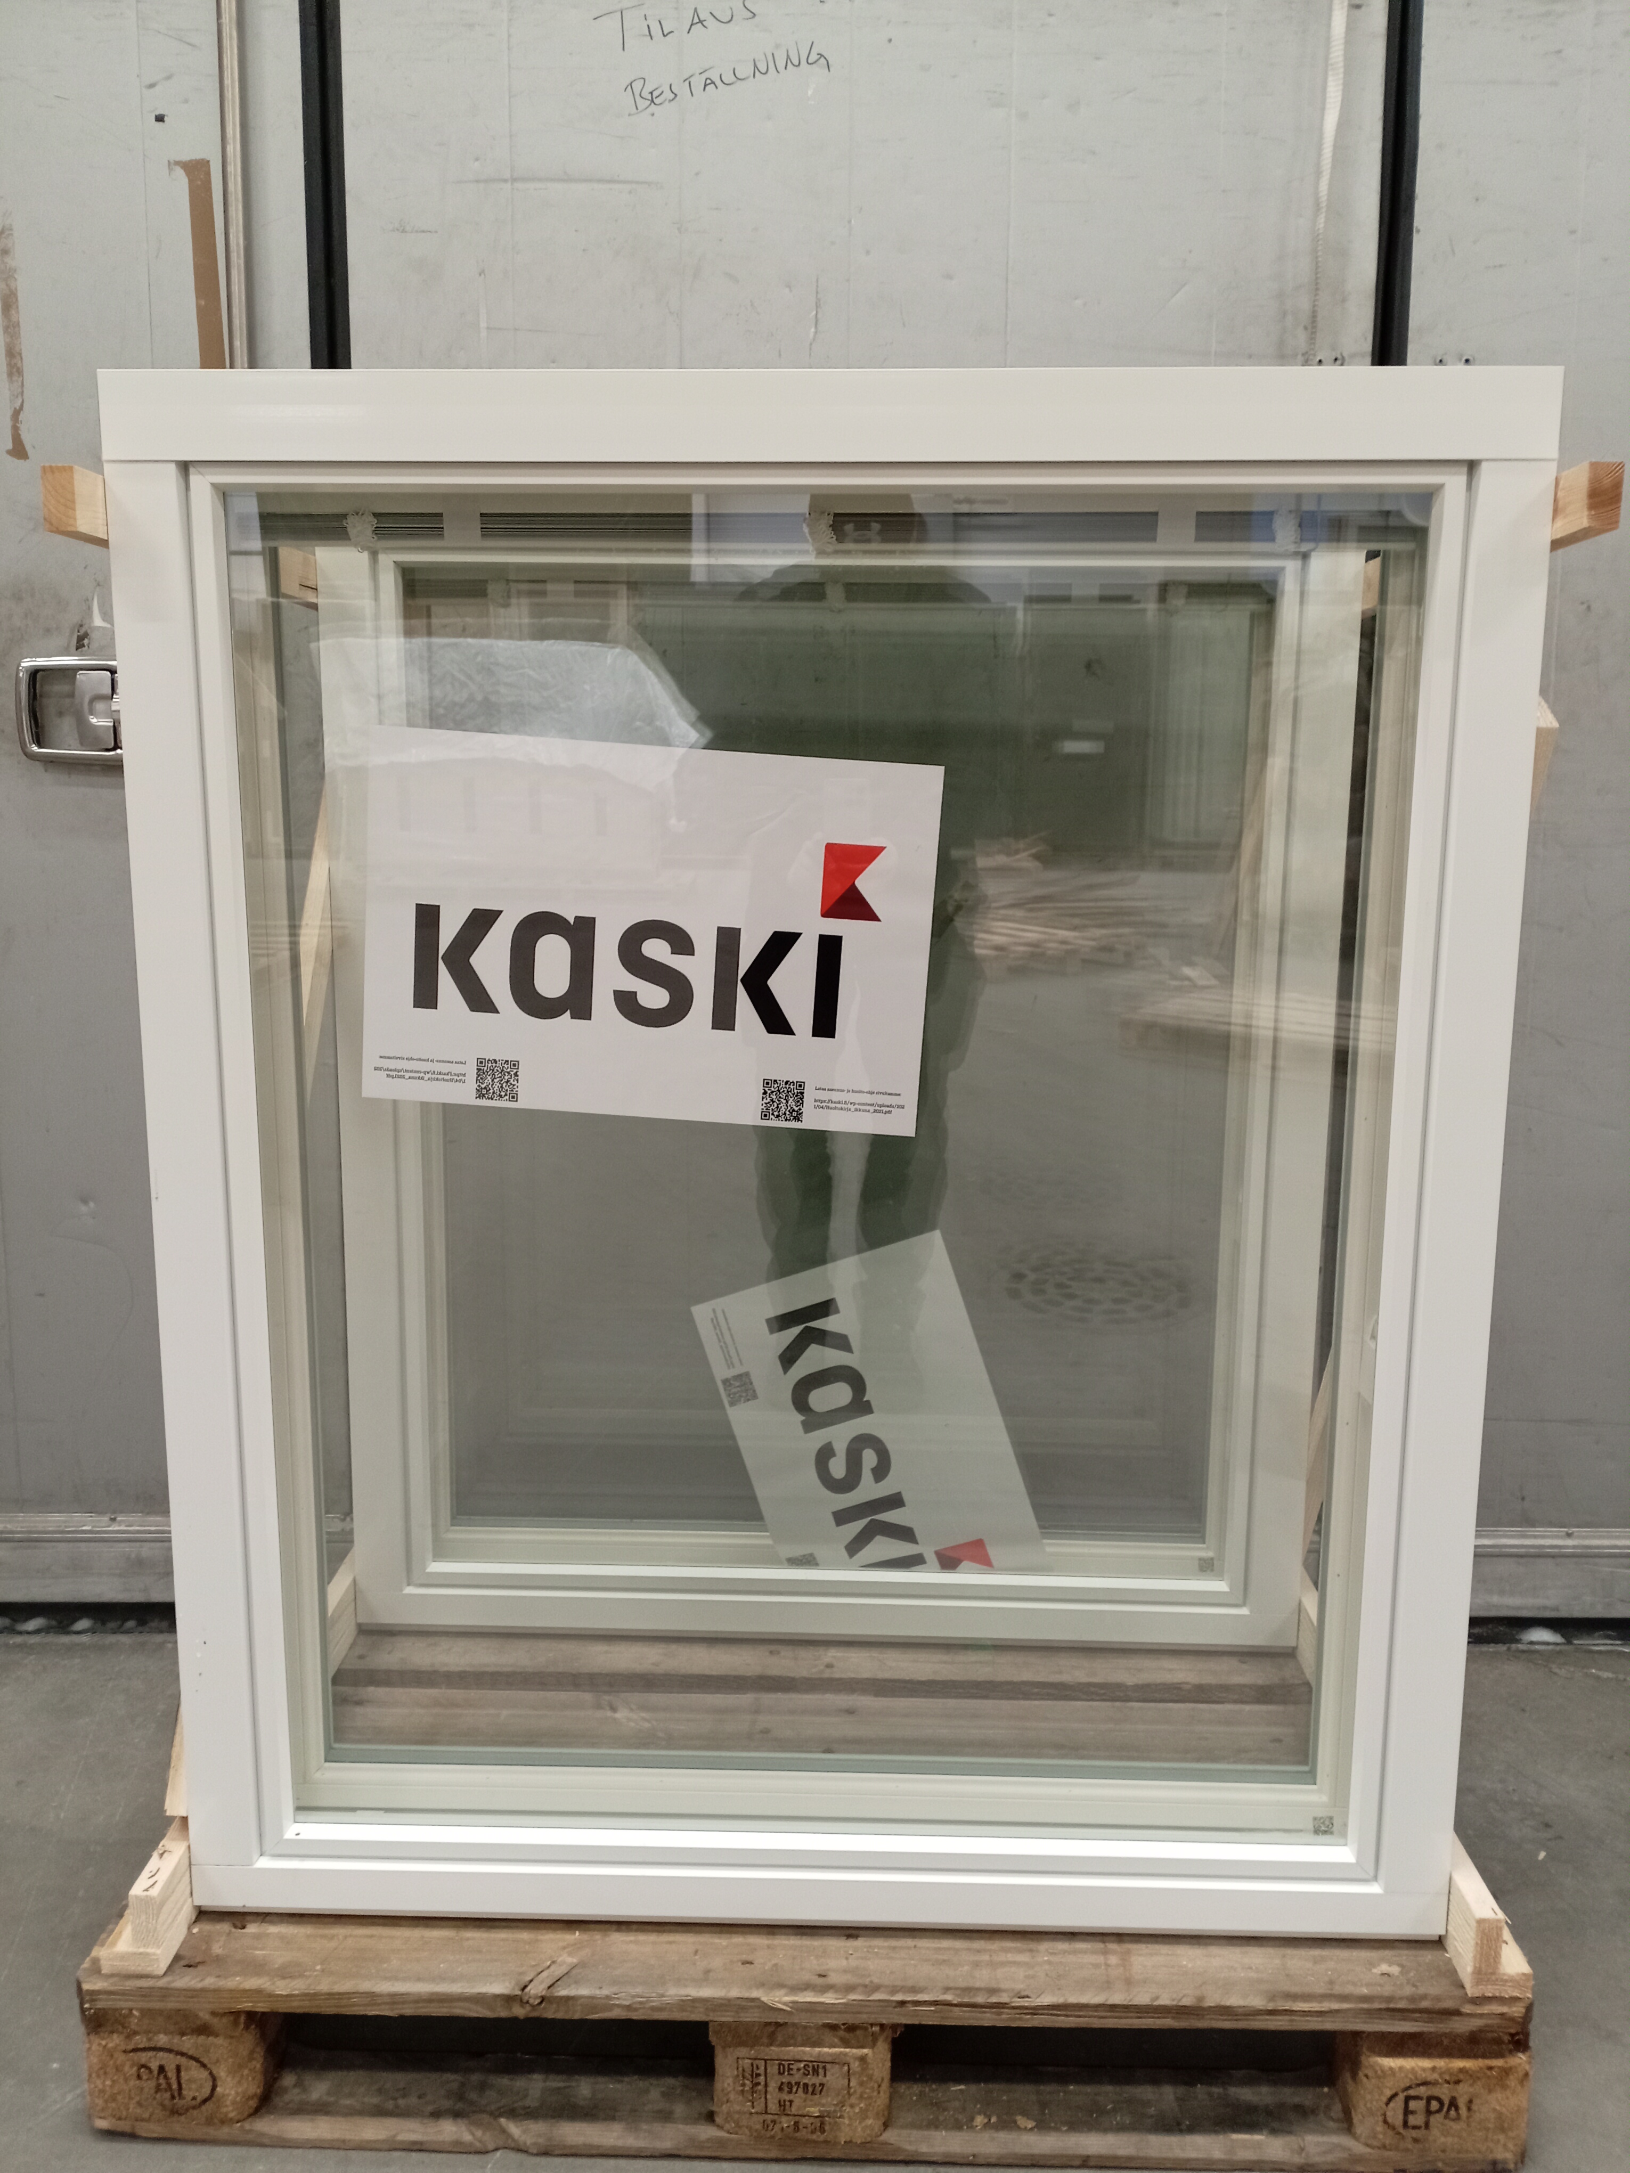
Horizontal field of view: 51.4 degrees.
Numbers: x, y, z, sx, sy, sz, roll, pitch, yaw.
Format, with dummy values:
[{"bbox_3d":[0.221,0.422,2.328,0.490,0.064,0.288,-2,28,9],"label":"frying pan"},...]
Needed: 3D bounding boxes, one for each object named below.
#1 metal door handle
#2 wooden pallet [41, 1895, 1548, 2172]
[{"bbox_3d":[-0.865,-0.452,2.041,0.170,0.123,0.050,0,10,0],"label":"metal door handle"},{"bbox_3d":[-0.003,0.756,1.801,1.200,0.144,0.800,1,10,1],"label":"wooden pallet"}]

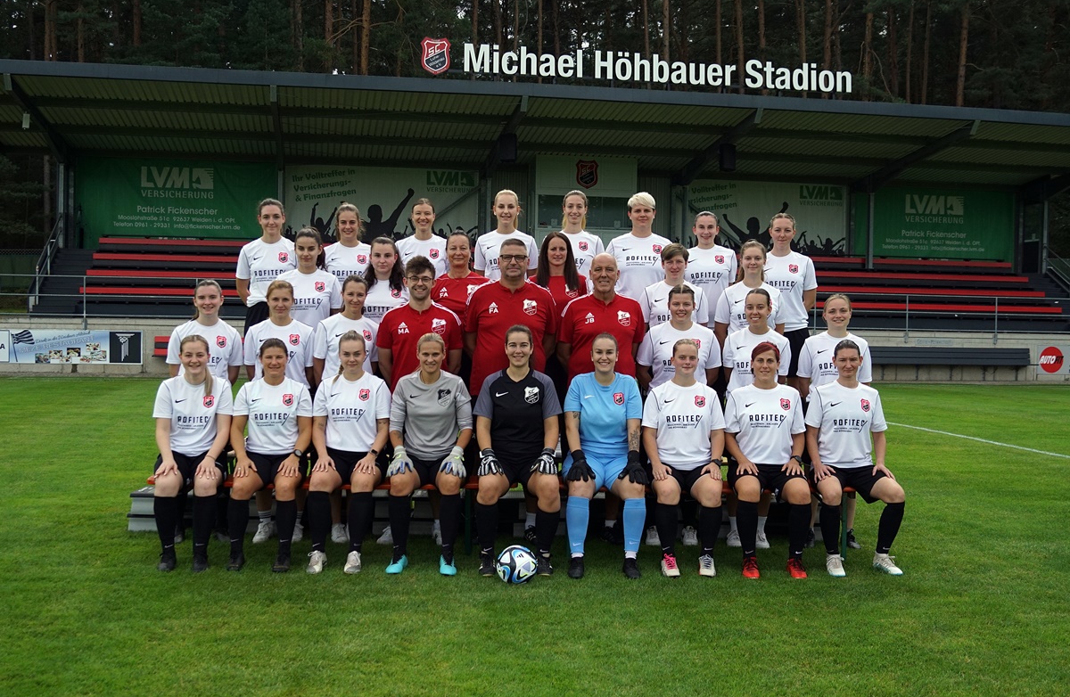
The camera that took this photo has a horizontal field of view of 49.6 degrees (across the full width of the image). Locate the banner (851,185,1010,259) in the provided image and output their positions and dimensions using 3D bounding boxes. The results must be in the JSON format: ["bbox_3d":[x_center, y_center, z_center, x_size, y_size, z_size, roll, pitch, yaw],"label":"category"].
[{"bbox_3d":[11.731,-3.596,34.000,5.000,2.350,0.050,1,1,-10],"label":"banner"}]

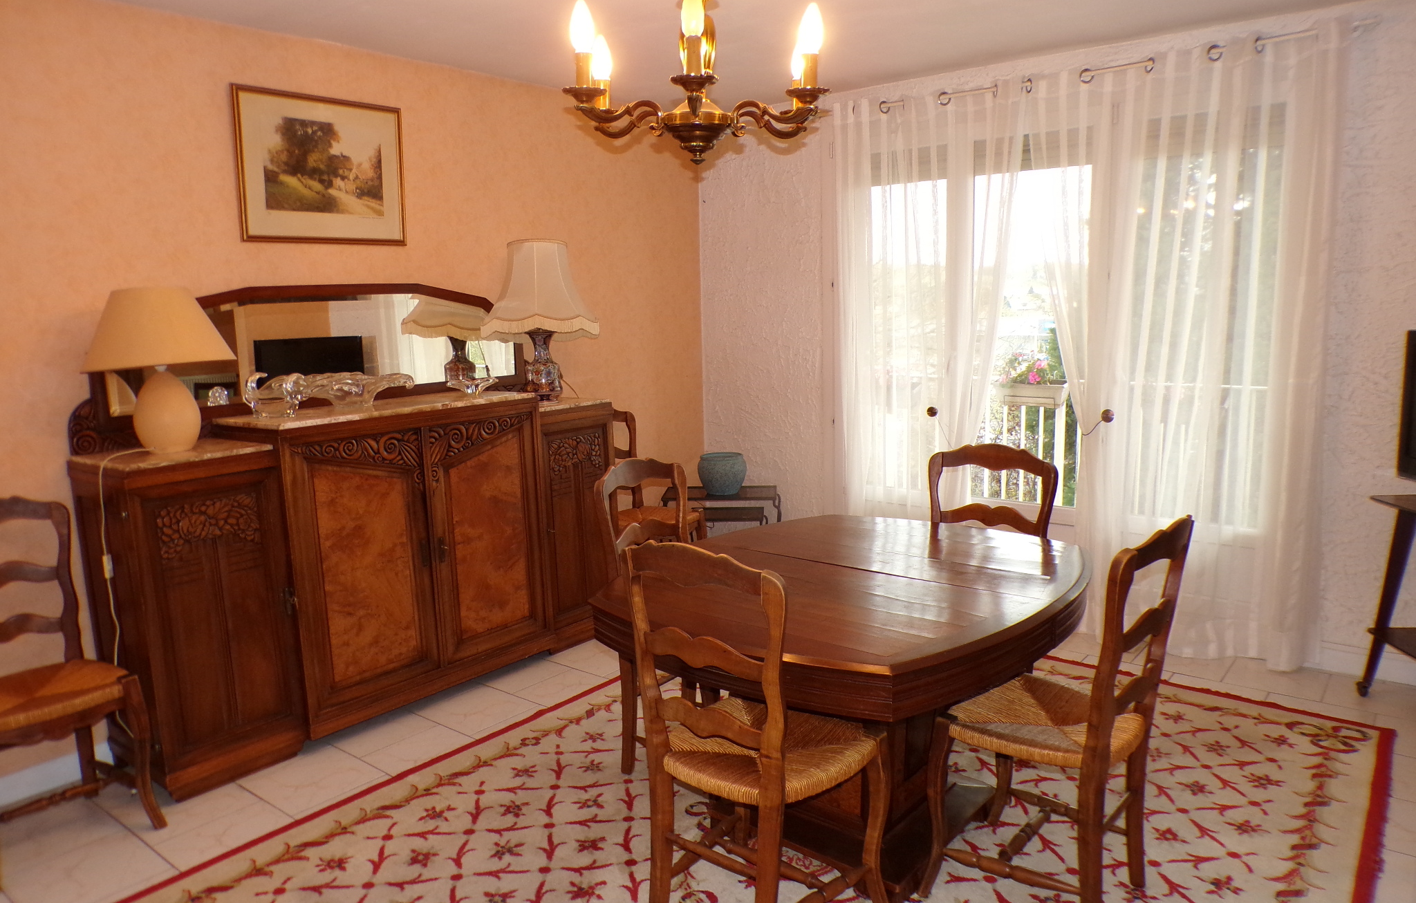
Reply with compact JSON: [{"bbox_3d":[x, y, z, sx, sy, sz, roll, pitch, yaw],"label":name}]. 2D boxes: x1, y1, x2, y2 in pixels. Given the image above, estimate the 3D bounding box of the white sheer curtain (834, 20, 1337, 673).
[{"bbox_3d":[1.468,-0.405,4.303,2.090,2.410,0.140,6,12,39],"label":"white sheer curtain"}]

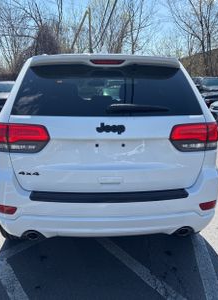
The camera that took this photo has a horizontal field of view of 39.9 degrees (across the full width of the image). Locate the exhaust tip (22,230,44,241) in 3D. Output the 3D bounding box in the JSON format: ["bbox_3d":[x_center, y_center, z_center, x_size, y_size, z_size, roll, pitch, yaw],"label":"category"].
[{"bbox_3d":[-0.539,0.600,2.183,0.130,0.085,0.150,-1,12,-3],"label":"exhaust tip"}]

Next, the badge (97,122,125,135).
[{"bbox_3d":[0.014,-0.140,1.998,0.197,0.080,0.015,-1,12,-3],"label":"badge"}]

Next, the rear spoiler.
[{"bbox_3d":[-0.021,-0.668,2.255,1.120,0.110,0.270,-1,12,-3],"label":"rear spoiler"}]

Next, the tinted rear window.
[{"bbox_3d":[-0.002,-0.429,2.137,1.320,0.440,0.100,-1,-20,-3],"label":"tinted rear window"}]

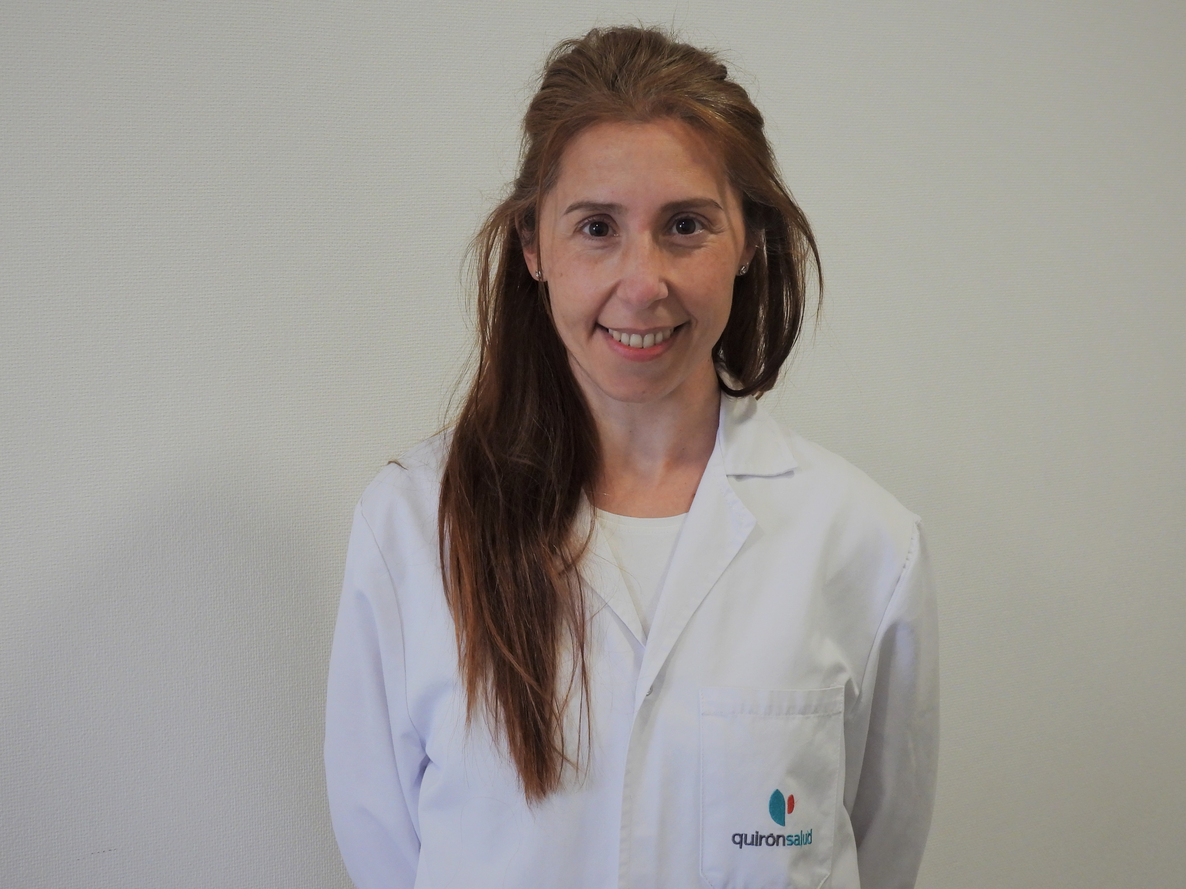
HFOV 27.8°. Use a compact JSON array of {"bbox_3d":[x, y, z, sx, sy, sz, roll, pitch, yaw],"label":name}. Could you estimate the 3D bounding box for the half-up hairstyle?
[{"bbox_3d":[0.025,-0.021,1.680,0.262,0.535,0.225,-2,3,0],"label":"half-up hairstyle"}]

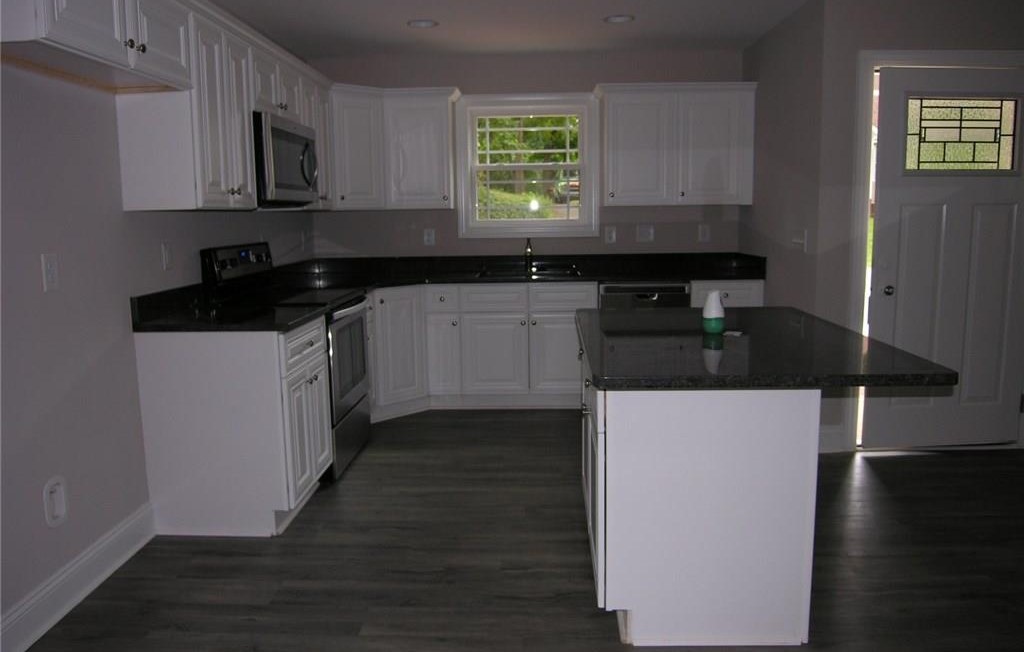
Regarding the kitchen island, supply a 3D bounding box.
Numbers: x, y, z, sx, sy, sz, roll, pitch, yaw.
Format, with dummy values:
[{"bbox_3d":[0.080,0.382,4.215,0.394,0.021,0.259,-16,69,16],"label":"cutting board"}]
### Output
[{"bbox_3d":[0.726,0.479,2.525,0.934,0.914,1.174,0,9,2],"label":"kitchen island"}]

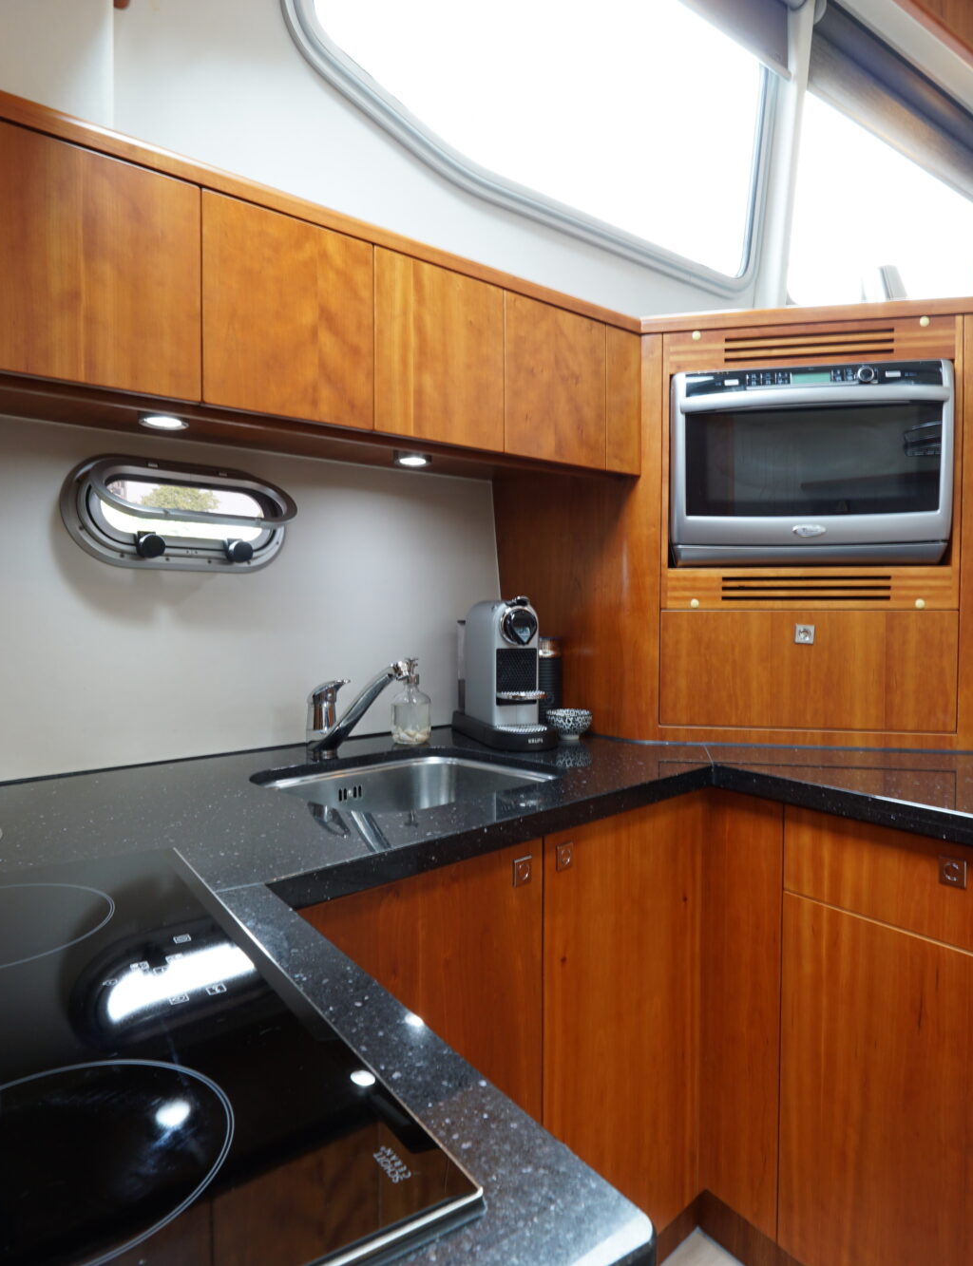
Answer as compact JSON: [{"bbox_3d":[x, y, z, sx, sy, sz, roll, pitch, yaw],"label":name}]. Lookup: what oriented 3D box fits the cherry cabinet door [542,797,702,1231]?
[{"bbox_3d":[0.206,0.590,1.164,0.022,0.675,0.411,1,2,44],"label":"cherry cabinet door"}]

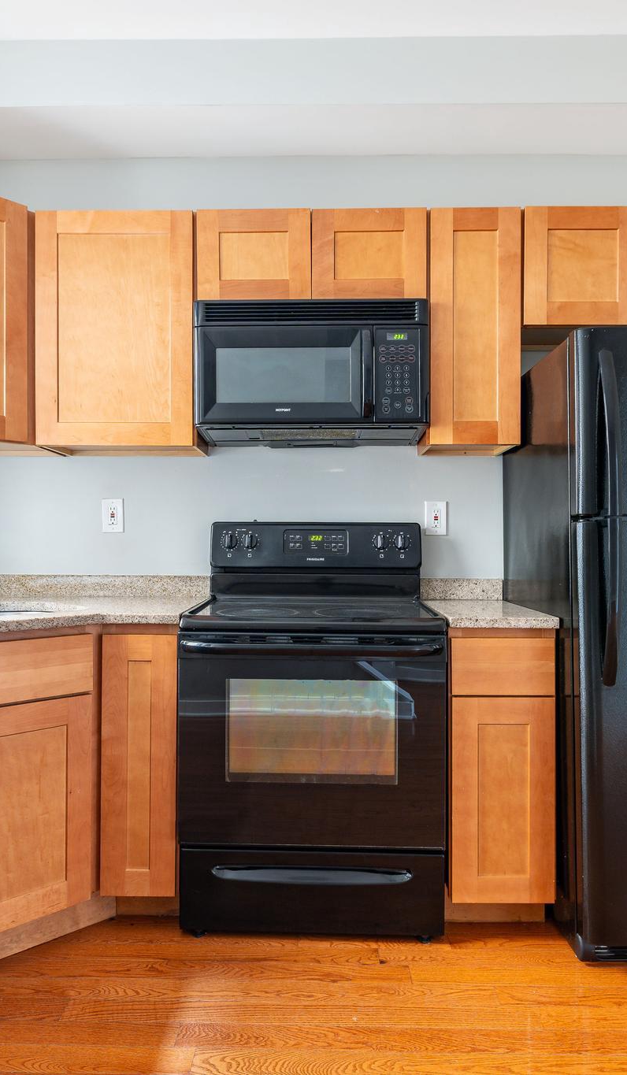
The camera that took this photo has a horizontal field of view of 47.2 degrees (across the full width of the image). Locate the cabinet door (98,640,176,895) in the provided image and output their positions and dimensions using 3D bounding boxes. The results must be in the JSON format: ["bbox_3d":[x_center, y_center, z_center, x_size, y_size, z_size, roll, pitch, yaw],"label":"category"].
[{"bbox_3d":[-0.500,0.657,2.070,0.223,0.752,0.020,0,0,2],"label":"cabinet door"}]

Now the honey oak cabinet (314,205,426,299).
[{"bbox_3d":[0.186,-0.920,2.475,0.378,0.300,0.320,0,0,2],"label":"honey oak cabinet"}]

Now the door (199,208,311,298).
[{"bbox_3d":[-0.195,-0.924,2.345,0.374,0.293,0.020,0,0,2],"label":"door"}]

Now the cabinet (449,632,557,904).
[{"bbox_3d":[0.545,0.660,2.330,0.303,0.800,0.610,0,0,2],"label":"cabinet"}]

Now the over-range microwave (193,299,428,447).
[{"bbox_3d":[-0.003,-0.560,2.455,0.757,0.420,0.385,0,0,2],"label":"over-range microwave"}]

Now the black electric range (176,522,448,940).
[{"bbox_3d":[0.008,0.545,2.308,0.757,1.195,0.670,0,0,2],"label":"black electric range"}]

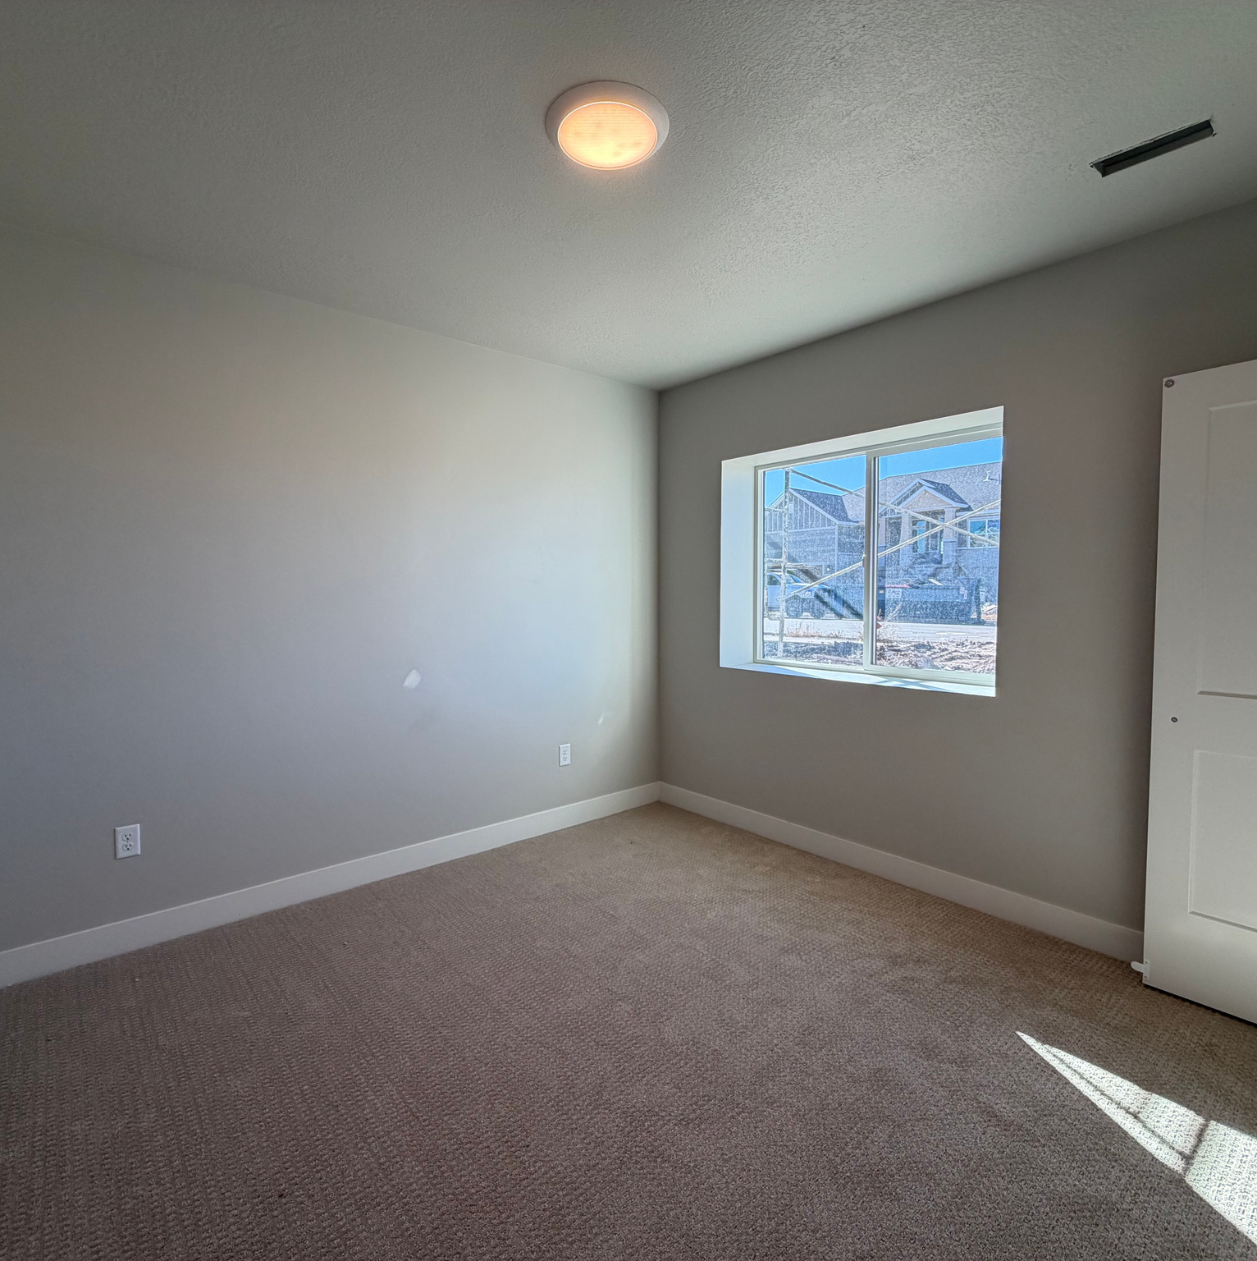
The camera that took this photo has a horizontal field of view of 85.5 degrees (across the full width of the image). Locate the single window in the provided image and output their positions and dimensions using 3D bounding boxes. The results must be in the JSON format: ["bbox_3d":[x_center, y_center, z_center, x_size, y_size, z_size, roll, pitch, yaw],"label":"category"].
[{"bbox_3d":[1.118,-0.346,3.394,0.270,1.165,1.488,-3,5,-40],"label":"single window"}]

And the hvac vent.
[{"bbox_3d":[1.456,-1.345,1.893,0.090,0.025,0.259,-3,5,-40],"label":"hvac vent"}]

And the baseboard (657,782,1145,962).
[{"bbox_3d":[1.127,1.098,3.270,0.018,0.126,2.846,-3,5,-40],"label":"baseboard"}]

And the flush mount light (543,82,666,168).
[{"bbox_3d":[-0.052,-1.309,1.796,0.325,0.037,0.325,0,4,0],"label":"flush mount light"}]

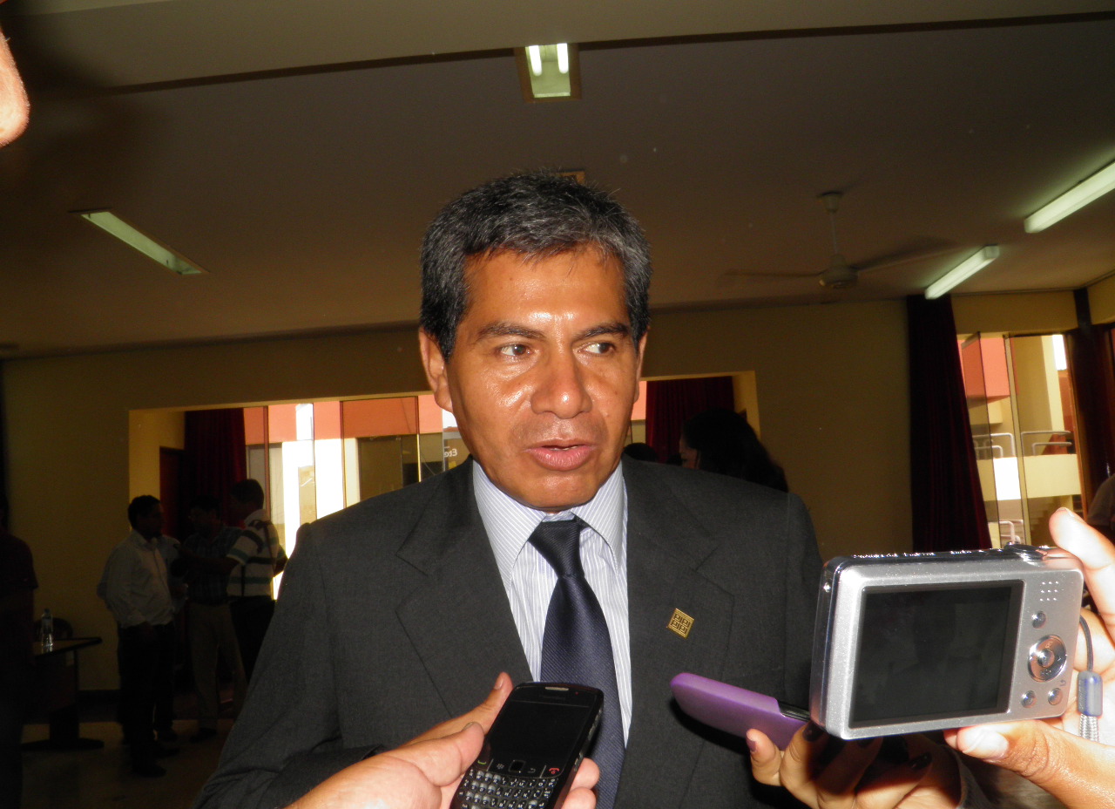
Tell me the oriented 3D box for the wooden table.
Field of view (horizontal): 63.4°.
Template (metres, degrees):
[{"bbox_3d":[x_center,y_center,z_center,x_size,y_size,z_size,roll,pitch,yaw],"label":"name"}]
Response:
[{"bbox_3d":[-3.576,2.015,5.944,0.620,0.750,1.300,-4,-7,3],"label":"wooden table"}]

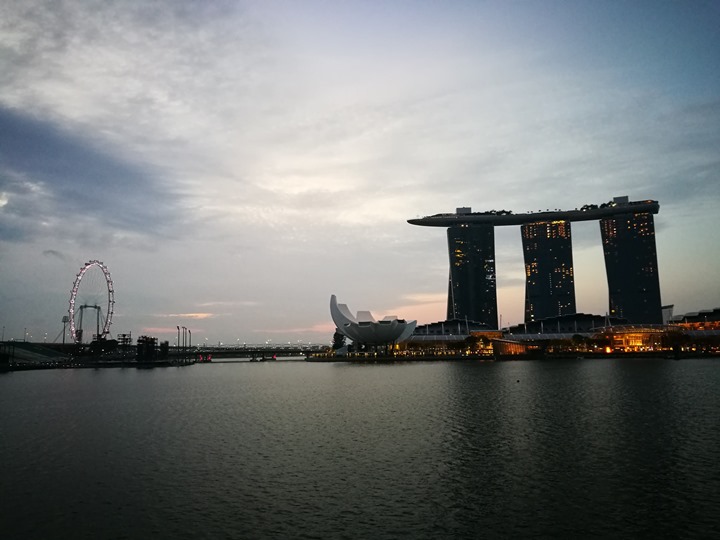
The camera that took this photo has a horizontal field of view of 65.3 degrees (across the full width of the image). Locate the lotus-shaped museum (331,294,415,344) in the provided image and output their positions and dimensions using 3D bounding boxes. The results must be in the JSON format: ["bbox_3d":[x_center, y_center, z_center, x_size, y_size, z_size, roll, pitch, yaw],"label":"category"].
[{"bbox_3d":[13.380,54.200,554.050,84.000,57.000,78.000,-1,-8,2],"label":"lotus-shaped museum"}]

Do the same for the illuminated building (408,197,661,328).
[{"bbox_3d":[235.100,13.000,776.330,338.000,206.000,68.000,-3,-9,14],"label":"illuminated building"}]

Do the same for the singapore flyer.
[{"bbox_3d":[-440.570,62.590,921.300,150.000,163.000,30.000,-7,-11,38],"label":"singapore flyer"}]

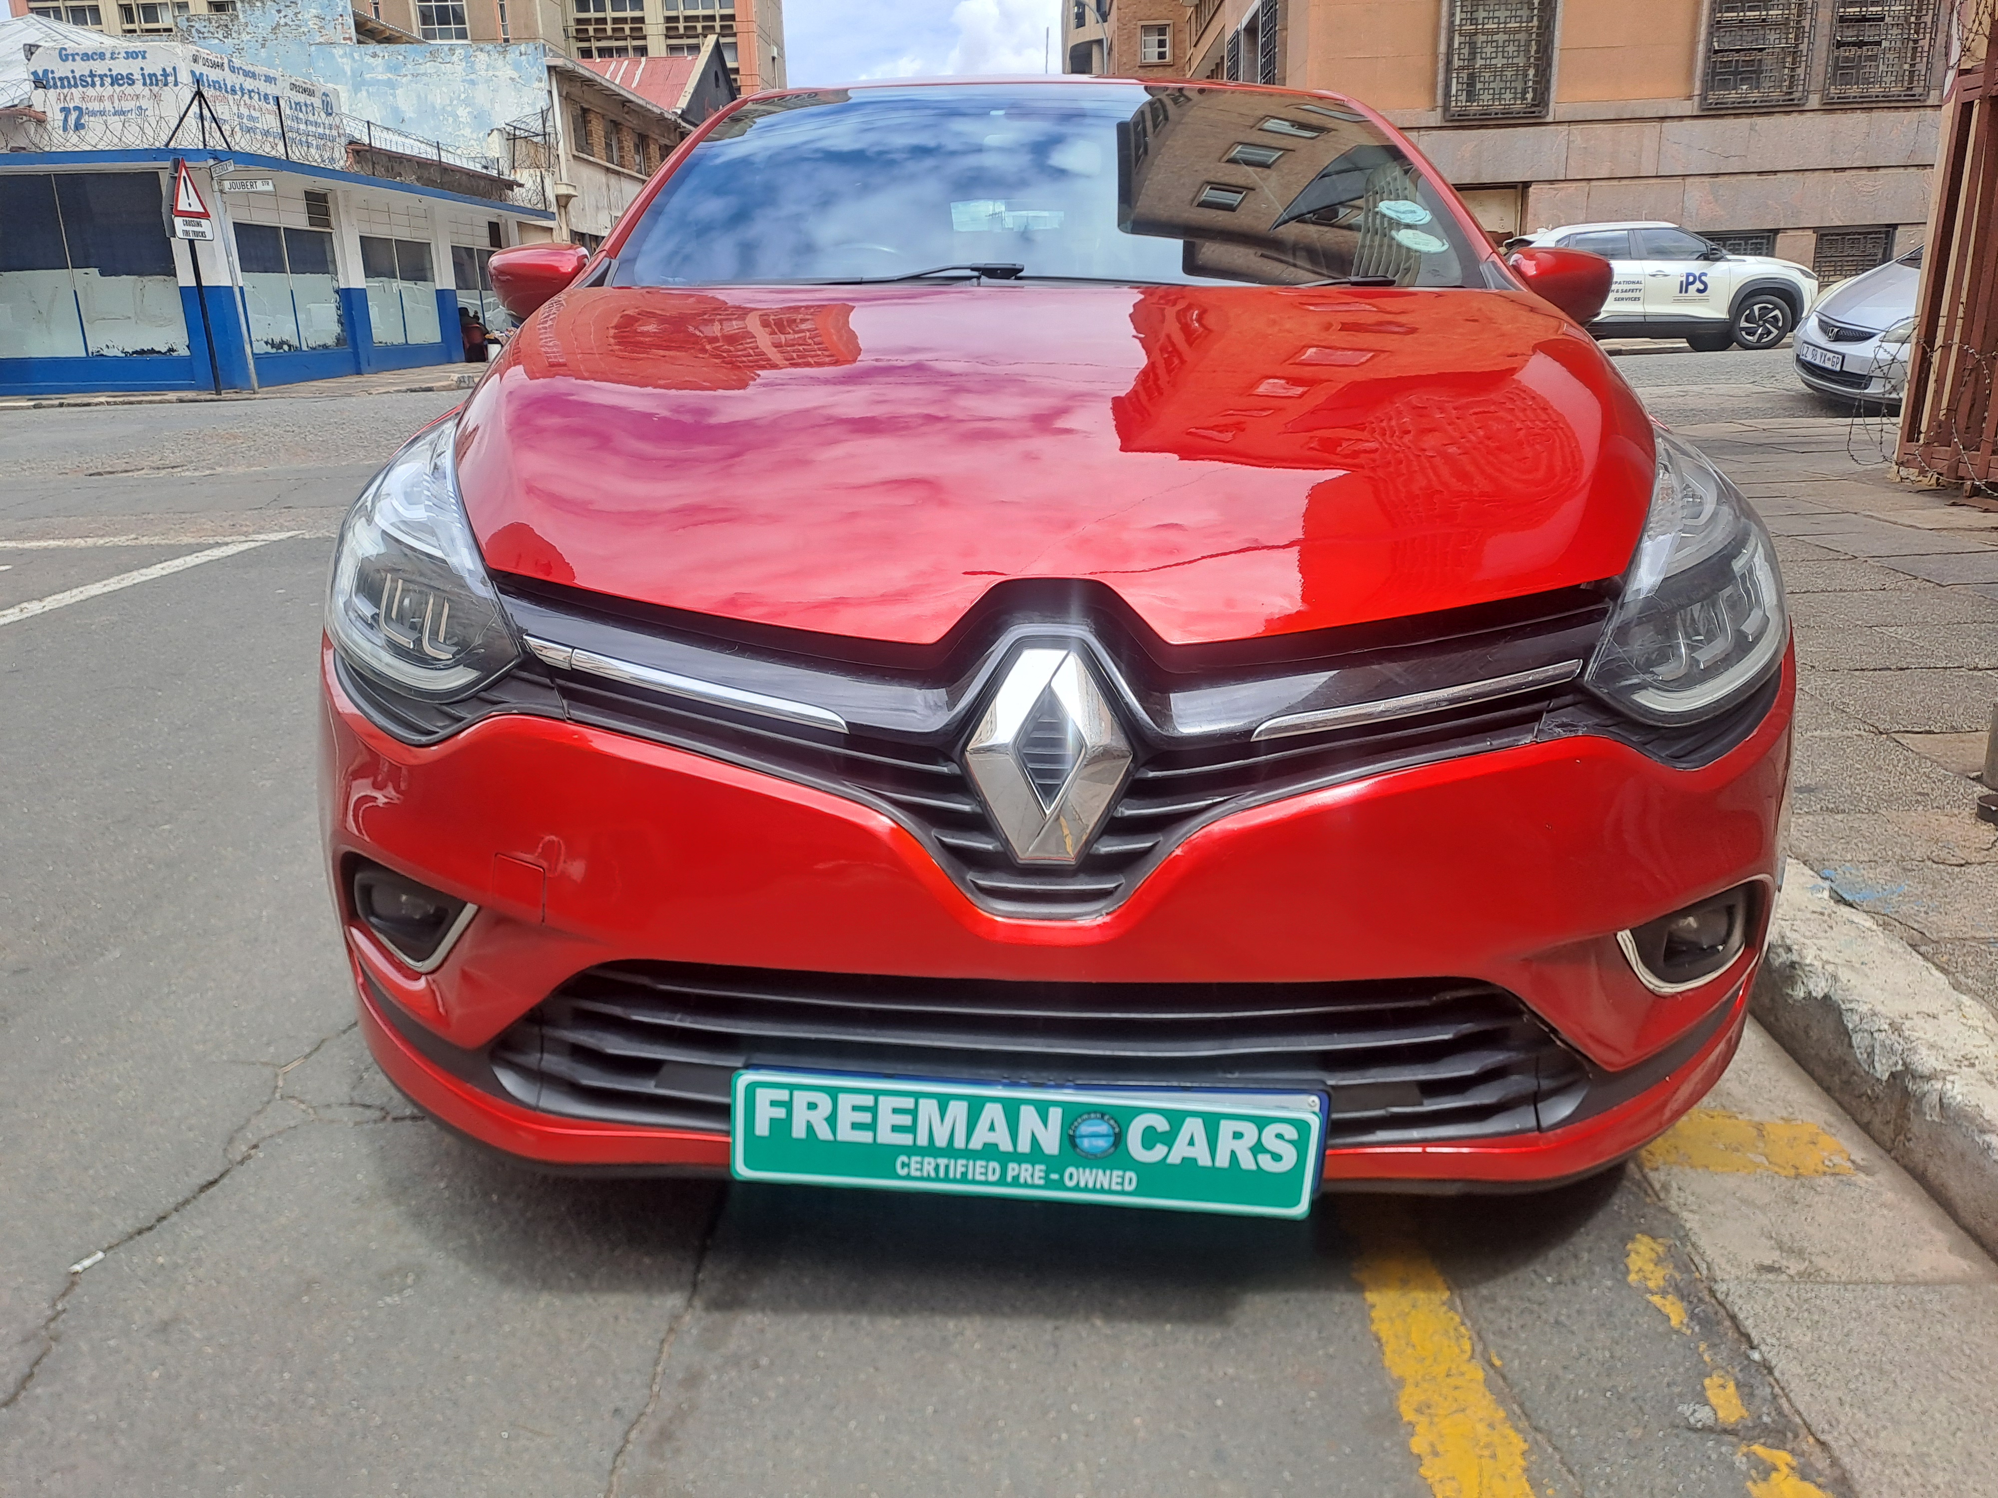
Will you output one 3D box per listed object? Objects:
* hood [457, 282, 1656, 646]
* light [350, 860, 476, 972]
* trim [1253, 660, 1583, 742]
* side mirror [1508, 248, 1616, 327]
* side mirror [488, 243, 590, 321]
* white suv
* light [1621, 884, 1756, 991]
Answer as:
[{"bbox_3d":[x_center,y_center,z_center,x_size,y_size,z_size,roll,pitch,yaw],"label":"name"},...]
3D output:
[{"bbox_3d":[0.040,-0.376,1.626,1.440,0.295,1.000,1,17,2],"label":"hood"},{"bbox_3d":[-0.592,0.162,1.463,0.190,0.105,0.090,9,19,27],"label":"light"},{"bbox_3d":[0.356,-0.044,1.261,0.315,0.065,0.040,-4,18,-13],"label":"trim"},{"bbox_3d":[0.946,-0.794,2.462,0.200,0.140,0.125,1,17,2],"label":"side mirror"},{"bbox_3d":[-0.782,-0.826,2.530,0.200,0.140,0.125,1,17,2],"label":"side mirror"},{"bbox_3d":[7.976,-5.752,17.951,3.990,1.570,1.758,-1,17,4],"label":"white suv"},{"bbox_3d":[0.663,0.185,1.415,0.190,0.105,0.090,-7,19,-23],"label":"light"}]

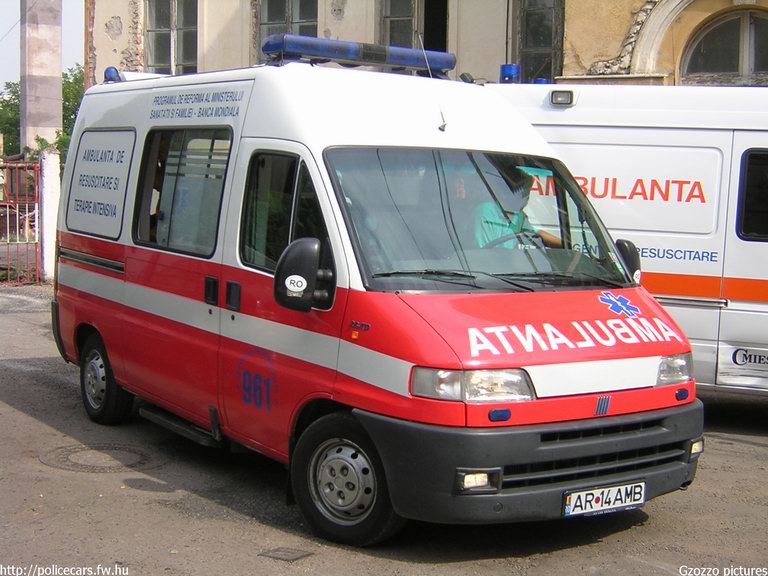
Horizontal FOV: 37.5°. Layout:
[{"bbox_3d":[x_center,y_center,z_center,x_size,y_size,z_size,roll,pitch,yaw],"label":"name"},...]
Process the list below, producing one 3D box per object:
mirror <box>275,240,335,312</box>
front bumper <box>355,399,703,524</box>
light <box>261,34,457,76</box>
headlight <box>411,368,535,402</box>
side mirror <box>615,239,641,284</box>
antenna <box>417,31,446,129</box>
[{"bbox_3d":[-0.385,-0.051,5.338,0.300,0.335,0.180,-1,6,-35],"label":"mirror"},{"bbox_3d":[0.853,0.810,5.504,1.940,0.480,0.690,-1,6,-35],"label":"front bumper"},{"bbox_3d":[-0.129,-1.377,6.848,1.260,0.150,0.270,-1,6,-35],"label":"light"},{"bbox_3d":[0.409,0.415,5.014,0.510,0.175,0.290,-1,6,-35],"label":"headlight"},{"bbox_3d":[1.412,-0.100,6.580,0.290,0.335,0.180,-1,6,-35],"label":"side mirror"},{"bbox_3d":[0.257,-1.157,6.317,0.030,0.600,0.040,-1,-20,-35],"label":"antenna"}]

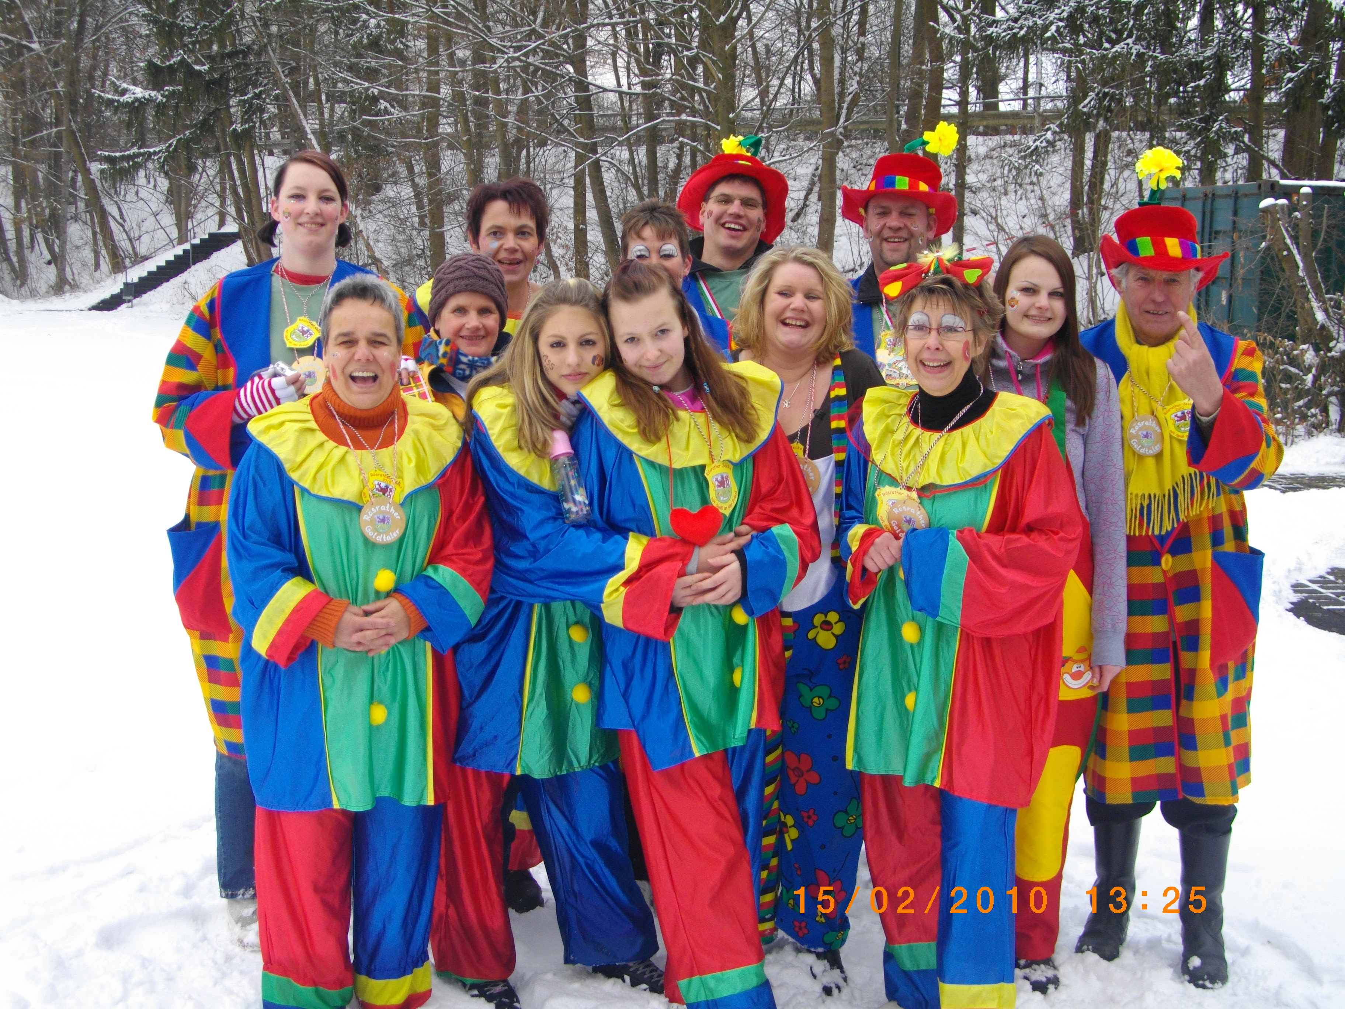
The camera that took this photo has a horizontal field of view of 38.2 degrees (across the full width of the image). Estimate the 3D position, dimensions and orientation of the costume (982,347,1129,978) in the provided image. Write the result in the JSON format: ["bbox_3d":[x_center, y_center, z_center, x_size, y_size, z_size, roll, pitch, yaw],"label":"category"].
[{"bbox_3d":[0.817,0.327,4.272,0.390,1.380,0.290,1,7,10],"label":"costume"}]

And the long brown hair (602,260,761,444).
[{"bbox_3d":[0.018,-0.300,3.822,0.310,0.350,0.270,1,7,2],"label":"long brown hair"}]

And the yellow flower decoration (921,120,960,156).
[{"bbox_3d":[0.650,-0.885,4.707,0.090,0.085,0.070,0,7,0],"label":"yellow flower decoration"}]

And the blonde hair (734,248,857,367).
[{"bbox_3d":[0.260,-0.426,4.149,0.255,0.250,0.240,0,7,-6],"label":"blonde hair"}]

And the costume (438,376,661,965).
[{"bbox_3d":[-0.262,0.400,4.129,0.510,1.300,0.400,-1,7,-12],"label":"costume"}]

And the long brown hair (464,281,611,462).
[{"bbox_3d":[-0.279,-0.278,4.026,0.285,0.360,0.240,-1,7,-6],"label":"long brown hair"}]

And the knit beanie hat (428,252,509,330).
[{"bbox_3d":[-0.462,-0.485,4.404,0.185,0.180,0.210,0,7,-3],"label":"knit beanie hat"}]

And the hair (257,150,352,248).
[{"bbox_3d":[-0.844,-0.700,4.458,0.220,0.220,0.220,-2,7,-16],"label":"hair"}]

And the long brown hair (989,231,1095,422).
[{"bbox_3d":[0.794,-0.375,4.155,0.230,0.395,0.250,0,7,1],"label":"long brown hair"}]

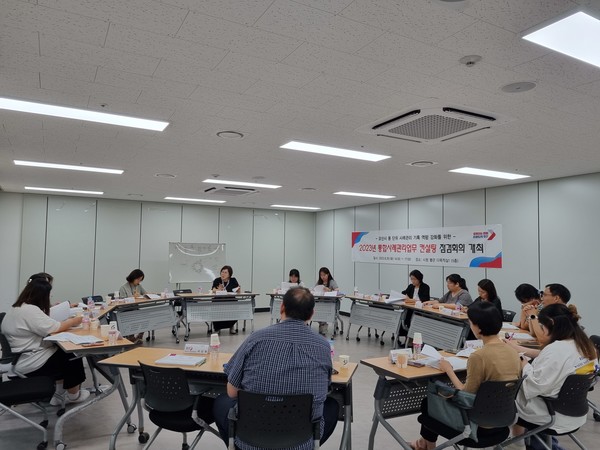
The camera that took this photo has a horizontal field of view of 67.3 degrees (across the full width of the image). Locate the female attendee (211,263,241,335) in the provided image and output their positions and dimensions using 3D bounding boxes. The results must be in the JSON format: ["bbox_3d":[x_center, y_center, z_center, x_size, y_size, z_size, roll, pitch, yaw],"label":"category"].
[{"bbox_3d":[-1.389,1.371,8.400,0.540,1.240,0.660,2,-4,-13],"label":"female attendee"}]

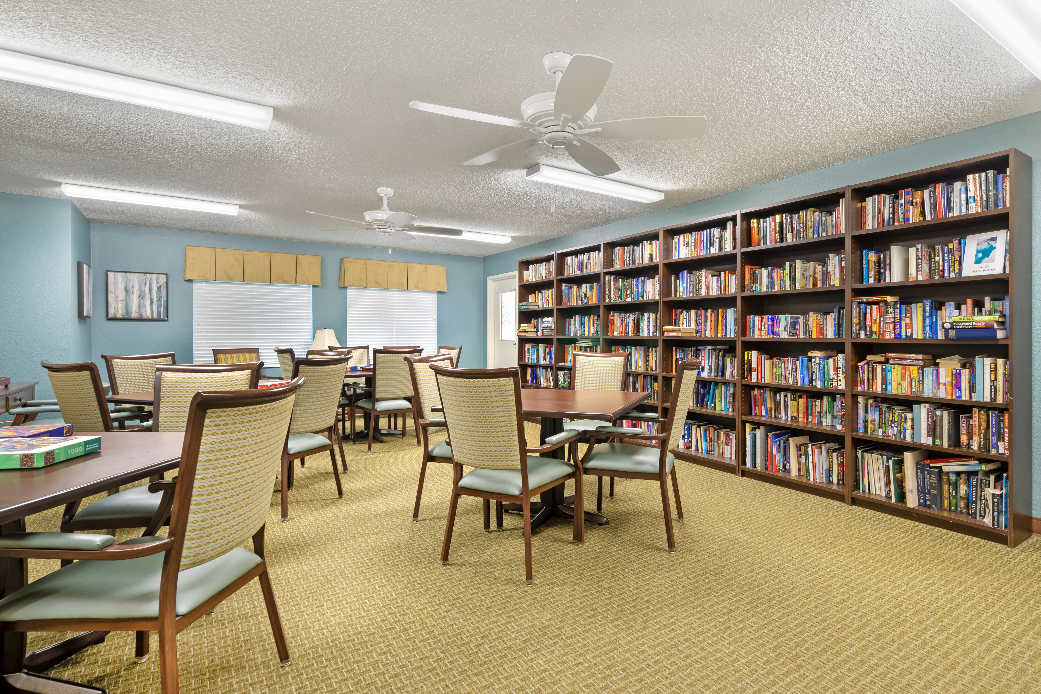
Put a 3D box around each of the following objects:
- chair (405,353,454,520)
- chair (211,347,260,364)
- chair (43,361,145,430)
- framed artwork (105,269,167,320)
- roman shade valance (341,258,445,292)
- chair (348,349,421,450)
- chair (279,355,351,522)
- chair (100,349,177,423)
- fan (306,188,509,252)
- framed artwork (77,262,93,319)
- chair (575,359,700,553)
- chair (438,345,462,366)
[{"bbox_3d":[-0.321,0.567,2.972,0.620,0.998,0.555,1,2,26],"label":"chair"},{"bbox_3d":[-3.255,0.511,5.343,0.591,0.977,0.573,-1,2,-32],"label":"chair"},{"bbox_3d":[-2.428,0.575,2.849,0.600,0.985,0.620,0,1,23],"label":"chair"},{"bbox_3d":[-4.369,-0.570,5.292,0.554,0.557,0.040,-1,1,-30],"label":"framed artwork"},{"bbox_3d":[-1.795,-1.010,6.677,1.507,0.400,0.170,-1,1,-30],"label":"roman shade valance"},{"bbox_3d":[-1.361,0.526,4.780,0.600,0.985,0.620,-1,1,-33],"label":"chair"},{"bbox_3d":[-1.534,0.568,3.107,0.620,0.985,0.600,0,1,20],"label":"chair"},{"bbox_3d":[-2.655,0.554,3.449,0.619,0.998,0.556,1,2,27],"label":"chair"},{"bbox_3d":[-1.157,-1.133,3.940,1.304,0.435,1.241,-1,2,-32],"label":"fan"},{"bbox_3d":[-4.484,-0.559,4.767,0.045,0.560,0.540,-1,1,-36],"label":"framed artwork"},{"bbox_3d":[0.689,0.574,2.710,0.623,0.998,0.552,1,2,22],"label":"chair"},{"bbox_3d":[-1.142,0.494,5.563,0.608,0.998,0.567,-1,2,-37],"label":"chair"}]

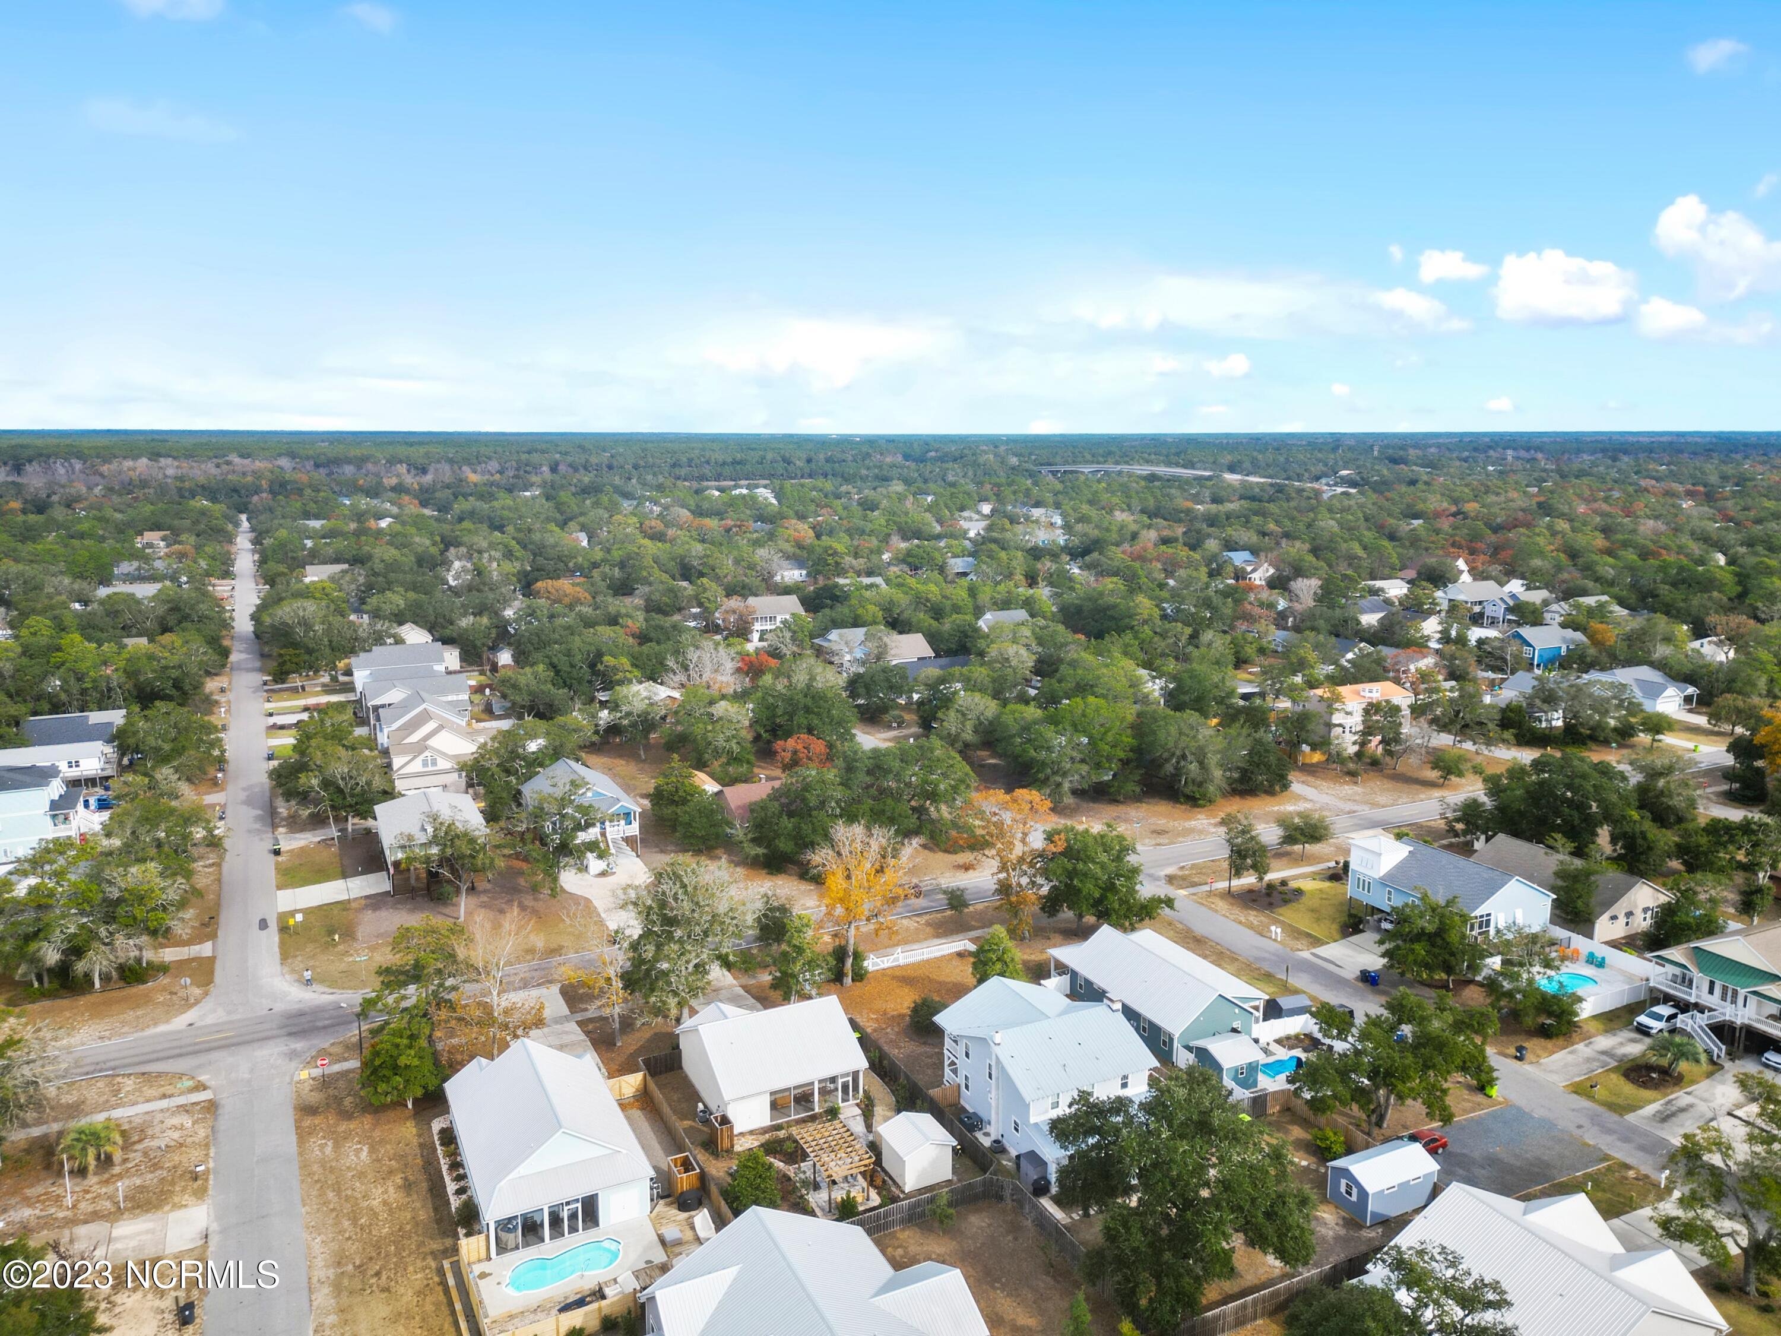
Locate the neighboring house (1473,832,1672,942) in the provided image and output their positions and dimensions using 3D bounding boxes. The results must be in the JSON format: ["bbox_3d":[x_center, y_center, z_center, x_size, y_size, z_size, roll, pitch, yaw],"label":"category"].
[{"bbox_3d":[76.000,23.947,139.526,13.800,5.750,17.100,-6,12,-26],"label":"neighboring house"}]

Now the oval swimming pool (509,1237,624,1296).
[{"bbox_3d":[-20.408,38.405,78.054,7.800,1.300,4.100,-5,12,-26],"label":"oval swimming pool"}]

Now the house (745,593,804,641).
[{"bbox_3d":[-30.826,-12.834,313.374,15.600,10.100,13.000,-5,12,-26],"label":"house"}]

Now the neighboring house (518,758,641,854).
[{"bbox_3d":[-39.312,17.984,156.669,11.600,9.100,17.000,-5,12,-26],"label":"neighboring house"}]

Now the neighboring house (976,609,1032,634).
[{"bbox_3d":[29.236,-11.387,319.111,13.000,6.300,10.300,-6,12,-26],"label":"neighboring house"}]

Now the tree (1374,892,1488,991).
[{"bbox_3d":[51.829,26.314,118.304,9.882,9.177,9.882,-6,12,-26],"label":"tree"}]

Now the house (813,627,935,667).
[{"bbox_3d":[-4.276,-4.361,277.337,21.500,7.200,21.000,-5,12,-26],"label":"house"}]

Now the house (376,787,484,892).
[{"bbox_3d":[-56.236,20.660,151.657,11.500,7.300,17.600,-6,12,-26],"label":"house"}]

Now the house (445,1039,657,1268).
[{"bbox_3d":[-24.920,32.546,88.578,10.900,6.400,19.400,-5,12,-26],"label":"house"}]

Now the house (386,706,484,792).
[{"bbox_3d":[-68.389,12.493,185.184,13.600,9.000,21.500,-5,12,-26],"label":"house"}]

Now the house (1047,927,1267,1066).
[{"bbox_3d":[25.052,28.742,115.187,12.400,5.550,19.300,-5,12,-26],"label":"house"}]

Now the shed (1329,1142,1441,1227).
[{"bbox_3d":[33.800,34.880,84.814,6.900,3.350,3.900,-5,12,-26],"label":"shed"}]

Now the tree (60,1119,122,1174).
[{"bbox_3d":[-57.131,34.141,88.608,4.800,3.200,4.600,0,11,0],"label":"tree"}]

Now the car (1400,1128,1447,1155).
[{"bbox_3d":[39.110,35.448,91.624,4.450,1.430,1.800,-6,12,-26],"label":"car"}]

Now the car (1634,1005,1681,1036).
[{"bbox_3d":[69.313,31.473,111.363,4.800,1.740,1.880,-7,13,-30],"label":"car"}]

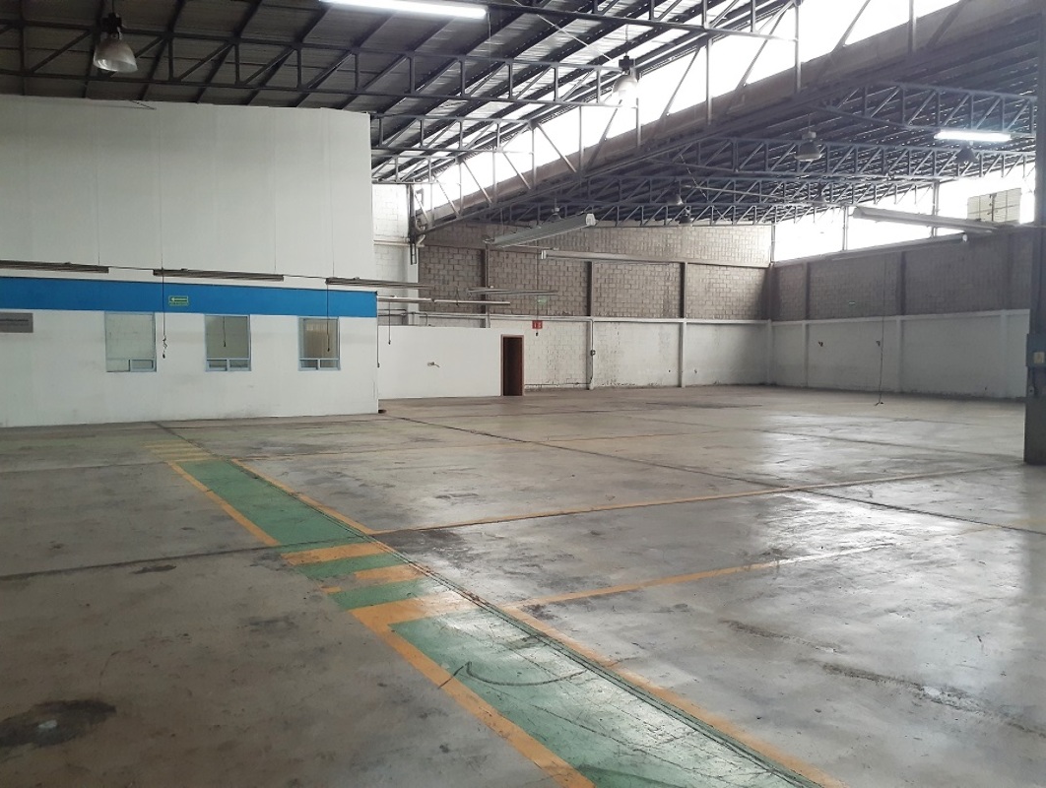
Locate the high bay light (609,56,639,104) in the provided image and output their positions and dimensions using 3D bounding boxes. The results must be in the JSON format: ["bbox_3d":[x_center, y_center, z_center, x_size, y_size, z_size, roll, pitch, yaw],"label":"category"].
[{"bbox_3d":[1.565,-4.808,12.381,0.430,0.600,0.430,0,3,0],"label":"high bay light"}]

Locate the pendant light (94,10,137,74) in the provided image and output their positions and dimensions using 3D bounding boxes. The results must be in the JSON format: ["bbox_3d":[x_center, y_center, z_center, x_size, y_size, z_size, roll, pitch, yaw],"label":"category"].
[{"bbox_3d":[-4.435,-3.847,8.894,0.430,0.600,0.430,-2,3,-30],"label":"pendant light"}]

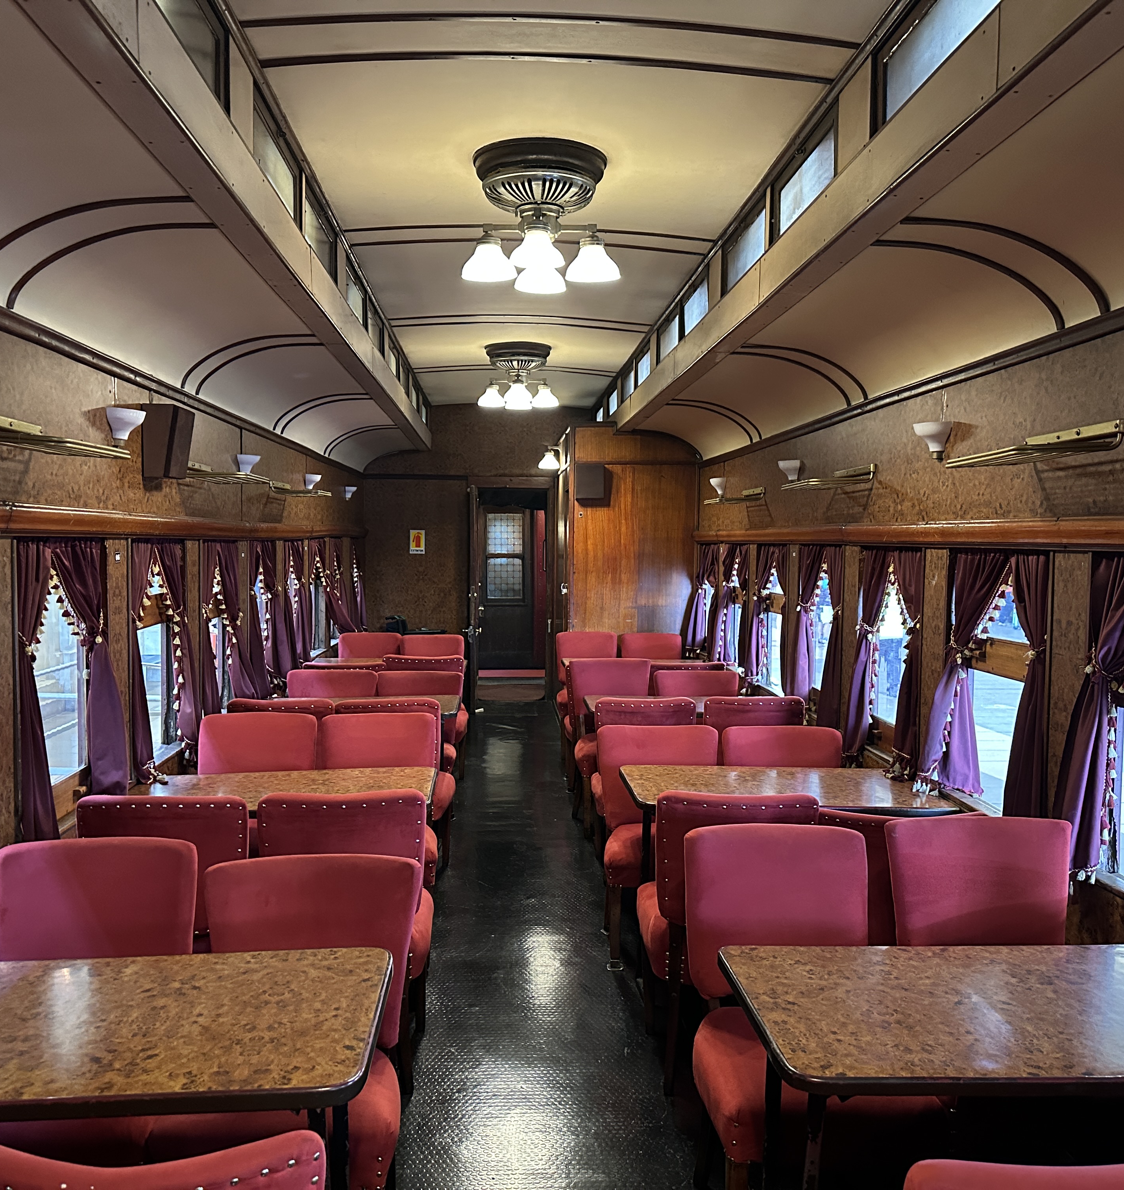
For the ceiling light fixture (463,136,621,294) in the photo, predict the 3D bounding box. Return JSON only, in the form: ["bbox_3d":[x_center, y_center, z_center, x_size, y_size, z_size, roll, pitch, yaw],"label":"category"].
[{"bbox_3d":[-0.072,-1.260,3.688,0.550,0.396,0.550,0,3,-3],"label":"ceiling light fixture"}]

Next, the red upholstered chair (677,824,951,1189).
[{"bbox_3d":[0.549,1.044,2.676,0.510,0.875,0.560,0,3,-3],"label":"red upholstered chair"}]

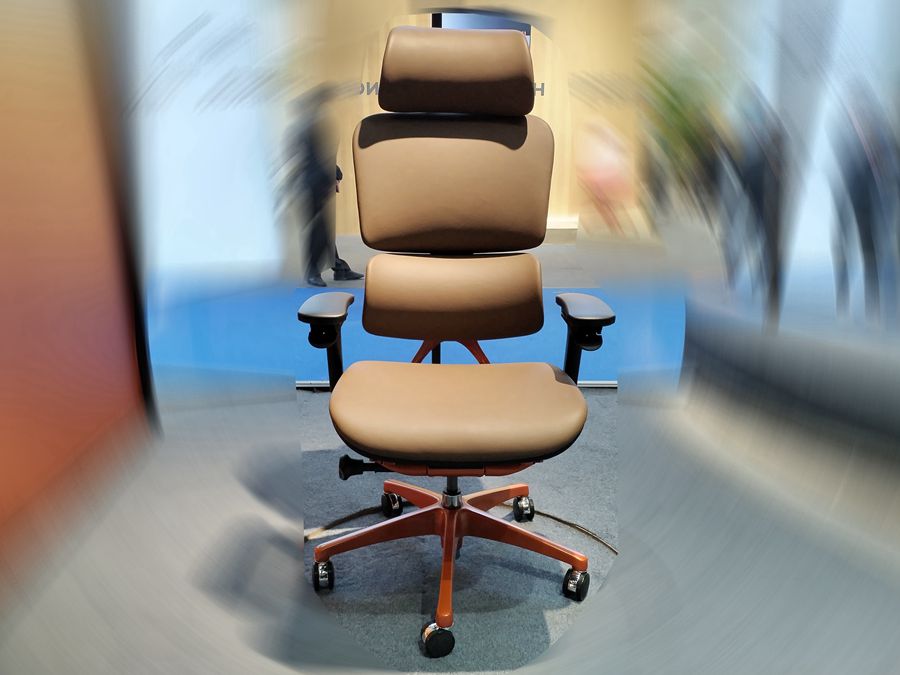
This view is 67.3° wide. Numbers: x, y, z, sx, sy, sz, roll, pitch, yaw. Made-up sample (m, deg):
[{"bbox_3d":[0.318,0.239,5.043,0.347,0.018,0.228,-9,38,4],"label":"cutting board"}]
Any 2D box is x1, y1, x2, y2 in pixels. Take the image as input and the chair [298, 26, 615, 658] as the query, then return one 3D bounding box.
[{"bbox_3d":[0.014,-0.051,1.510,0.669,1.273,0.698,0,14,-2],"label":"chair"}]

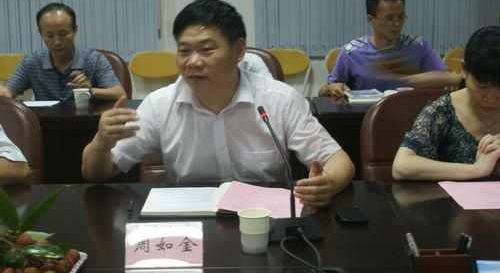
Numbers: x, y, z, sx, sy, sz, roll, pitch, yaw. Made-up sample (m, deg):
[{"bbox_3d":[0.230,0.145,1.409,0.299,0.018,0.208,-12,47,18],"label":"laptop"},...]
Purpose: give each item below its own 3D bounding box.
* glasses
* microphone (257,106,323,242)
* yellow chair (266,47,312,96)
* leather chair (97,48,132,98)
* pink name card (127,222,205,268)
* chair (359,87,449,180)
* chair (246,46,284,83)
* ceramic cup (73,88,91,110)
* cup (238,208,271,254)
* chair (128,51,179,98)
[{"bbox_3d":[0.694,-0.589,4.168,0.138,0.042,0.135,-10,25,-39],"label":"glasses"},{"bbox_3d":[0.099,0.084,2.079,0.152,0.305,0.190,-2,12,-8],"label":"microphone"},{"bbox_3d":[0.203,-0.163,5.804,0.460,0.800,0.480,-1,12,0],"label":"yellow chair"},{"bbox_3d":[-0.922,0.089,4.200,0.620,0.970,0.640,-1,12,0],"label":"leather chair"},{"bbox_3d":[-0.189,0.238,1.873,0.170,0.091,0.075,-1,12,0],"label":"pink name card"},{"bbox_3d":[0.706,0.363,2.769,0.620,0.970,0.640,0,12,3],"label":"chair"},{"bbox_3d":[-0.123,0.069,4.259,0.620,0.970,0.640,-1,12,0],"label":"chair"},{"bbox_3d":[-0.794,-0.176,3.950,0.084,0.087,0.076,-1,12,0],"label":"ceramic cup"},{"bbox_3d":[0.012,0.223,1.942,0.076,0.088,0.076,-1,12,0],"label":"cup"},{"bbox_3d":[-0.627,-0.140,5.736,0.460,0.800,0.480,-1,12,0],"label":"chair"}]

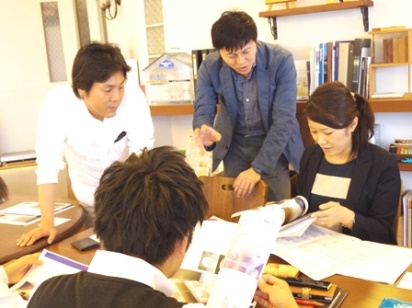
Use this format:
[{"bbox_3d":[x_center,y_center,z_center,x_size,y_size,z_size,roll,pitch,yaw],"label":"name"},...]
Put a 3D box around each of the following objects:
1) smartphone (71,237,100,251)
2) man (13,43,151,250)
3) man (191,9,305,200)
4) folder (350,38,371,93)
[{"bbox_3d":[-0.436,0.332,1.849,0.072,0.012,0.086,-12,14,-36],"label":"smartphone"},{"bbox_3d":[-0.421,0.303,2.028,0.560,1.415,0.580,-8,12,-23],"label":"man"},{"bbox_3d":[0.211,0.163,2.244,0.530,1.525,0.580,-2,11,8],"label":"man"},{"bbox_3d":[0.853,-0.465,2.800,0.045,0.315,0.240,7,15,26],"label":"folder"}]

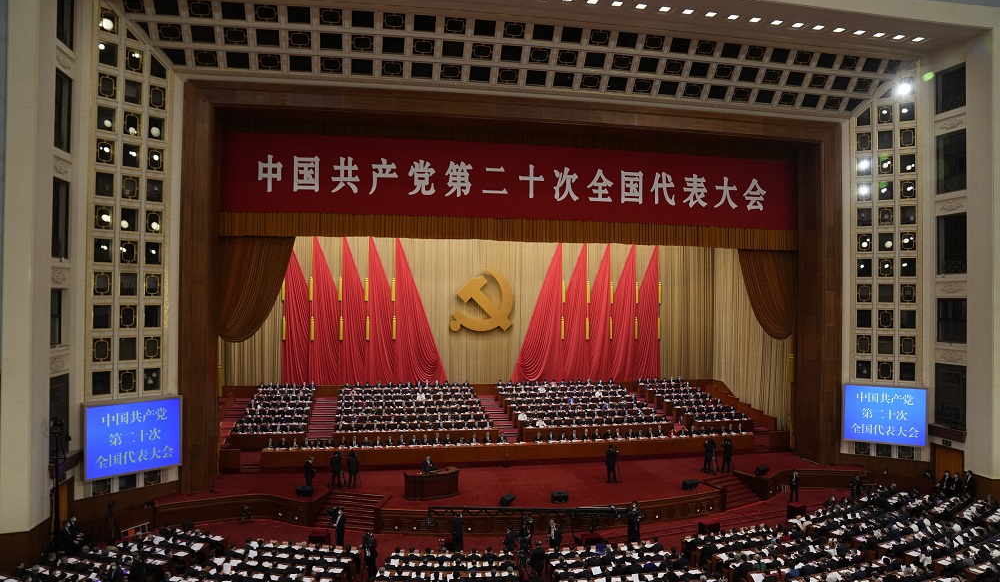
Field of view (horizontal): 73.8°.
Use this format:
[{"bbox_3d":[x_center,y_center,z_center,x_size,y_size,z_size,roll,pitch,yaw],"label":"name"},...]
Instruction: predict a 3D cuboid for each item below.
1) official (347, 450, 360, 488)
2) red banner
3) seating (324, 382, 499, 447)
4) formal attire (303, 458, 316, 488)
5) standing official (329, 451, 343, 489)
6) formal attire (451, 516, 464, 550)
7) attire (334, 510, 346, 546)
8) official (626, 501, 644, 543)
[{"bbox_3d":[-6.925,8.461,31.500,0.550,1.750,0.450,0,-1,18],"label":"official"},{"bbox_3d":[1.830,-5.860,37.100,32.800,4.100,0.200,1,-1,-11],"label":"red banner"},{"bbox_3d":[-5.360,7.560,41.460,9.500,2.850,7.000,1,-1,-11],"label":"seating"},{"bbox_3d":[-8.839,8.536,31.000,0.420,1.600,0.500,1,-1,-9],"label":"formal attire"},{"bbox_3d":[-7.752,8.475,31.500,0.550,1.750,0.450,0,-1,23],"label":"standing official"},{"bbox_3d":[-1.716,9.809,26.900,0.520,1.630,0.380,0,-1,0],"label":"formal attire"},{"bbox_3d":[-6.426,9.668,26.900,0.400,1.580,0.500,1,-1,-26],"label":"attire"},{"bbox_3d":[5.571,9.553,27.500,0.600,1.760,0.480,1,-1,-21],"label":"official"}]

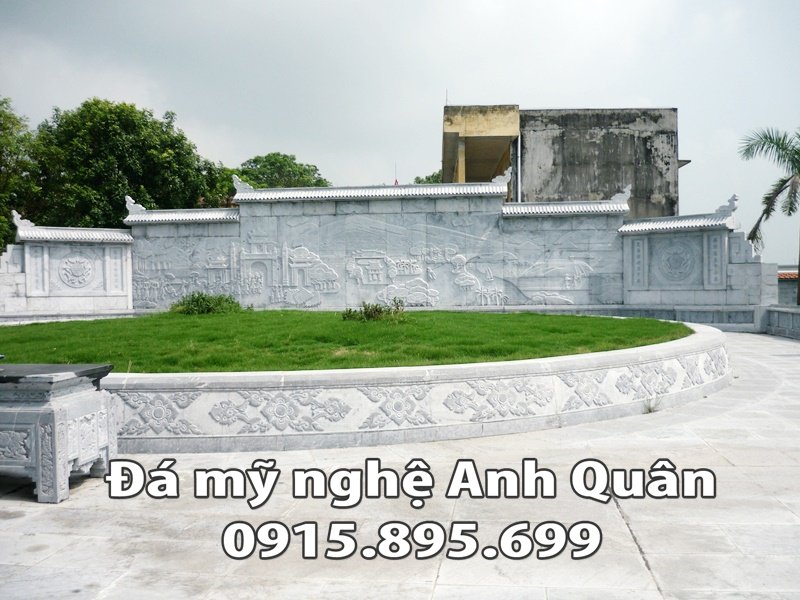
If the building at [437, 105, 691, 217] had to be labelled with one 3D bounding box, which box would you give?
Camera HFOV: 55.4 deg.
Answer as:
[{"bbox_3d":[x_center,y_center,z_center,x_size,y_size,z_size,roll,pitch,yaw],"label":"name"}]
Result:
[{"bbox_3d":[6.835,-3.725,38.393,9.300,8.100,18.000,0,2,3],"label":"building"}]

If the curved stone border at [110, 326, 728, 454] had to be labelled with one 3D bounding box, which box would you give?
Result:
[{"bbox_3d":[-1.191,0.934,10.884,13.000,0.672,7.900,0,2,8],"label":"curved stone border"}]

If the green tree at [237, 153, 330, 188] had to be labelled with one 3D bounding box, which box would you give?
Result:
[{"bbox_3d":[-6.393,-3.867,41.897,6.200,8.430,6.200,-1,2,0],"label":"green tree"}]

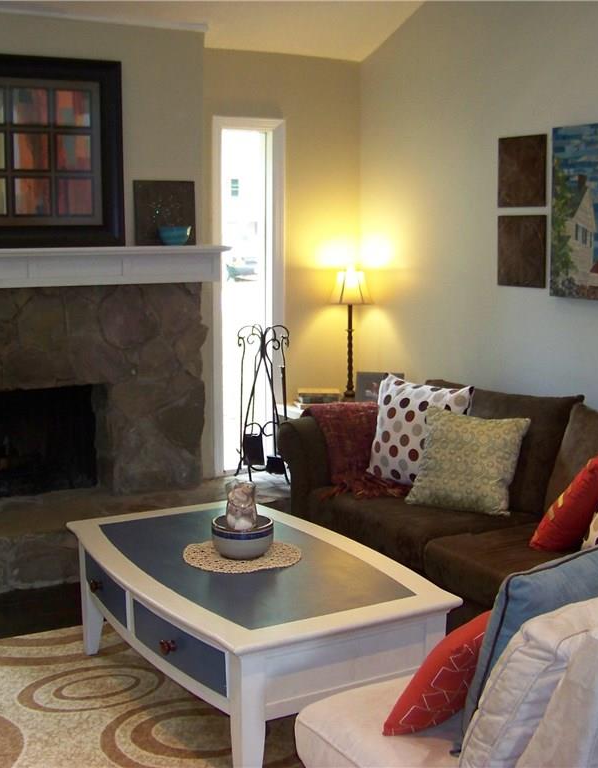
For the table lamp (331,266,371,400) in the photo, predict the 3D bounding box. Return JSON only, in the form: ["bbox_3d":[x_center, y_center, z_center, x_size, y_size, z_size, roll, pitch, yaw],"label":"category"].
[{"bbox_3d":[0.278,-0.266,5.726,0.217,0.727,0.217,0,8,0],"label":"table lamp"}]

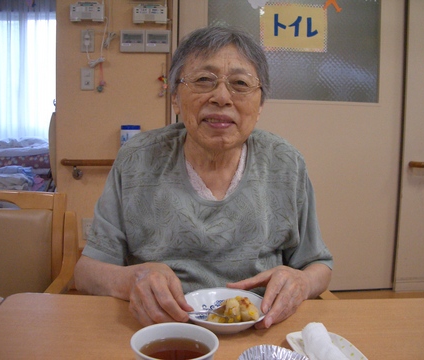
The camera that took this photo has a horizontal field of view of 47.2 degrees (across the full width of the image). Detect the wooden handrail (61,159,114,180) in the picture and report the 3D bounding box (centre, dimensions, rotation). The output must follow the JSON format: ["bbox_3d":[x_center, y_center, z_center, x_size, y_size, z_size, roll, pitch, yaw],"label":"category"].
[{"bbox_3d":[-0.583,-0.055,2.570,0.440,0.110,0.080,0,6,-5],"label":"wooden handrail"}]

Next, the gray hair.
[{"bbox_3d":[0.014,-0.203,0.885,0.182,0.160,0.190,0,6,-5],"label":"gray hair"}]

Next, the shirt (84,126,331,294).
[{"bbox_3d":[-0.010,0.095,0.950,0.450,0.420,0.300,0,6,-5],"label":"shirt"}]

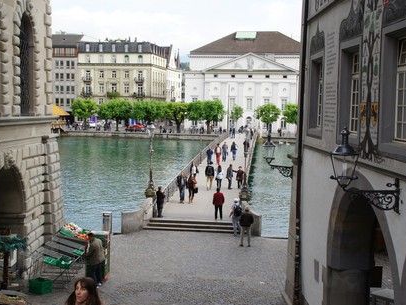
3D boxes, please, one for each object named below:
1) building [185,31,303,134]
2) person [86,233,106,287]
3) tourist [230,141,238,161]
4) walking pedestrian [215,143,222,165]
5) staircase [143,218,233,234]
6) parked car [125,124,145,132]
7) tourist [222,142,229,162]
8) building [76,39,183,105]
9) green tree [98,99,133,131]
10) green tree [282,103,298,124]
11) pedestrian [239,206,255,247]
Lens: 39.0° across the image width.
[{"bbox_3d":[9.993,-14.538,116.113,24.500,20.000,25.000,1,5,5],"label":"building"},{"bbox_3d":[-3.451,3.445,18.394,0.520,1.670,0.520,3,5,24],"label":"person"},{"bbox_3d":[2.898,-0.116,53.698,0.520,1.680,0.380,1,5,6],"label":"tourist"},{"bbox_3d":[1.343,0.167,49.151,0.560,1.800,0.400,1,5,6],"label":"walking pedestrian"},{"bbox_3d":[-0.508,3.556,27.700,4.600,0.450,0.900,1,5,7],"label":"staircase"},{"bbox_3d":[-12.169,-4.543,103.518,4.000,1.450,1.750,1,5,3],"label":"parked car"},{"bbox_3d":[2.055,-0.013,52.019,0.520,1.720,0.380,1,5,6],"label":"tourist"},{"bbox_3d":[-20.872,-17.752,152.995,18.700,20.900,22.000,1,5,6],"label":"building"},{"bbox_3d":[-18.293,-7.913,120.000,7.530,6.750,7.300,1,5,6],"label":"green tree"},{"bbox_3d":[15.026,-5.275,93.284,4.400,5.360,4.400,1,5,5],"label":"green tree"},{"bbox_3d":[1.948,3.188,24.890,0.580,1.700,0.380,1,5,0],"label":"pedestrian"}]

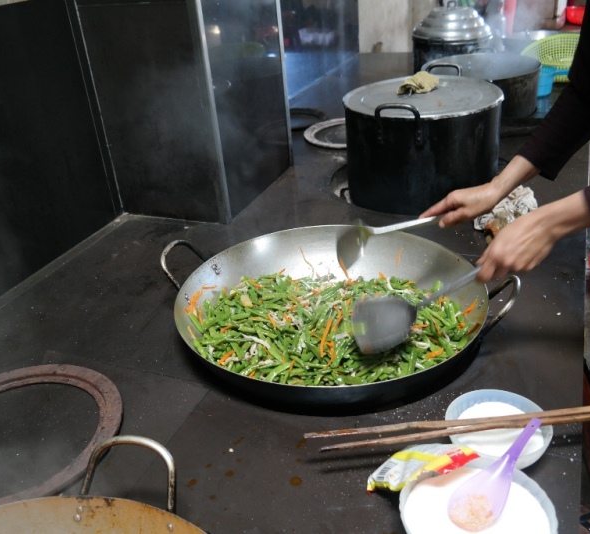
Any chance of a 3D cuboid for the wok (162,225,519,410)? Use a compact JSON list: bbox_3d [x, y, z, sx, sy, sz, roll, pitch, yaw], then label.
[{"bbox_3d":[0.070,0.074,1.233,0.712,0.230,0.607,7,31,20],"label":"wok"}]

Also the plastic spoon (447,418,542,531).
[{"bbox_3d":[0.269,0.263,0.766,0.060,0.040,0.183,22,53,38],"label":"plastic spoon"}]

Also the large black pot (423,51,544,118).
[{"bbox_3d":[0.730,-0.706,2.382,0.501,0.230,0.454,-23,34,-29],"label":"large black pot"}]

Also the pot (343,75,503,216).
[{"bbox_3d":[0.366,-0.365,1.730,0.445,0.315,0.493,10,32,24],"label":"pot"}]

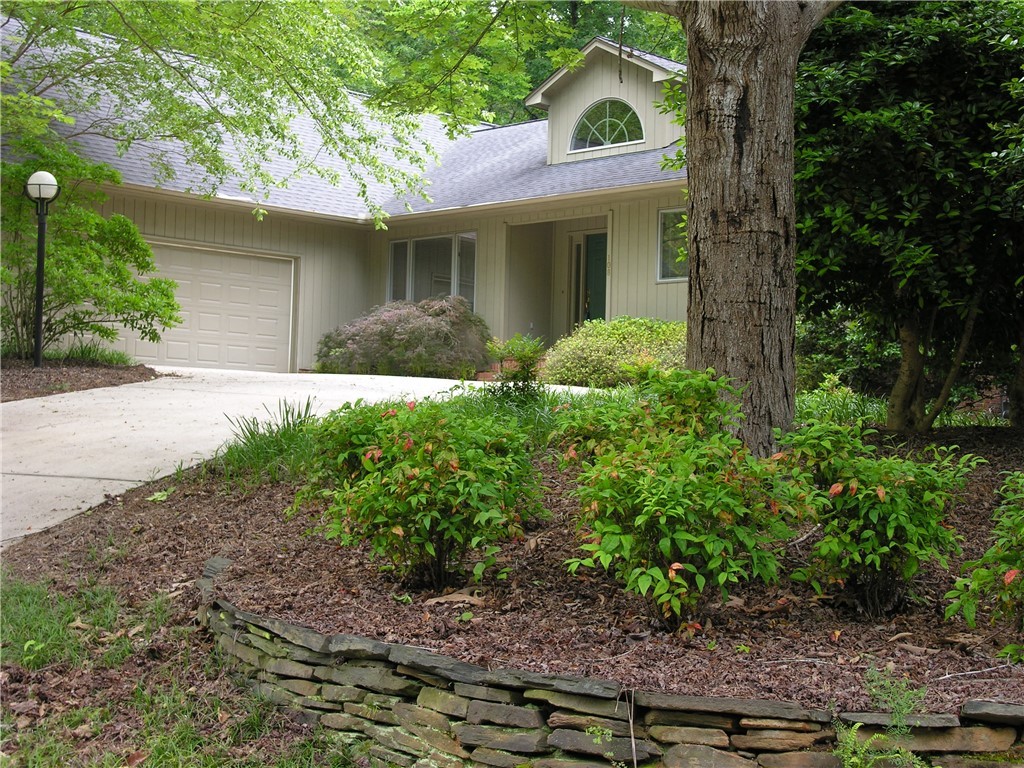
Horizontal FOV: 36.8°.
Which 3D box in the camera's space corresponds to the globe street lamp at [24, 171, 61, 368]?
[{"bbox_3d":[-5.061,-1.228,16.500,0.385,2.110,0.385,2,-2,0],"label":"globe street lamp"}]

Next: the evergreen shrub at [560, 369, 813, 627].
[{"bbox_3d":[0.576,0.382,5.050,0.800,0.780,0.760,2,-2,0],"label":"evergreen shrub"}]

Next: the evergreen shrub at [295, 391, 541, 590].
[{"bbox_3d":[-0.347,0.395,5.650,0.860,0.700,0.780,2,-2,0],"label":"evergreen shrub"}]

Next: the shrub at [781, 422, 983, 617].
[{"bbox_3d":[1.237,0.457,5.150,0.660,0.640,0.620,2,-2,0],"label":"shrub"}]

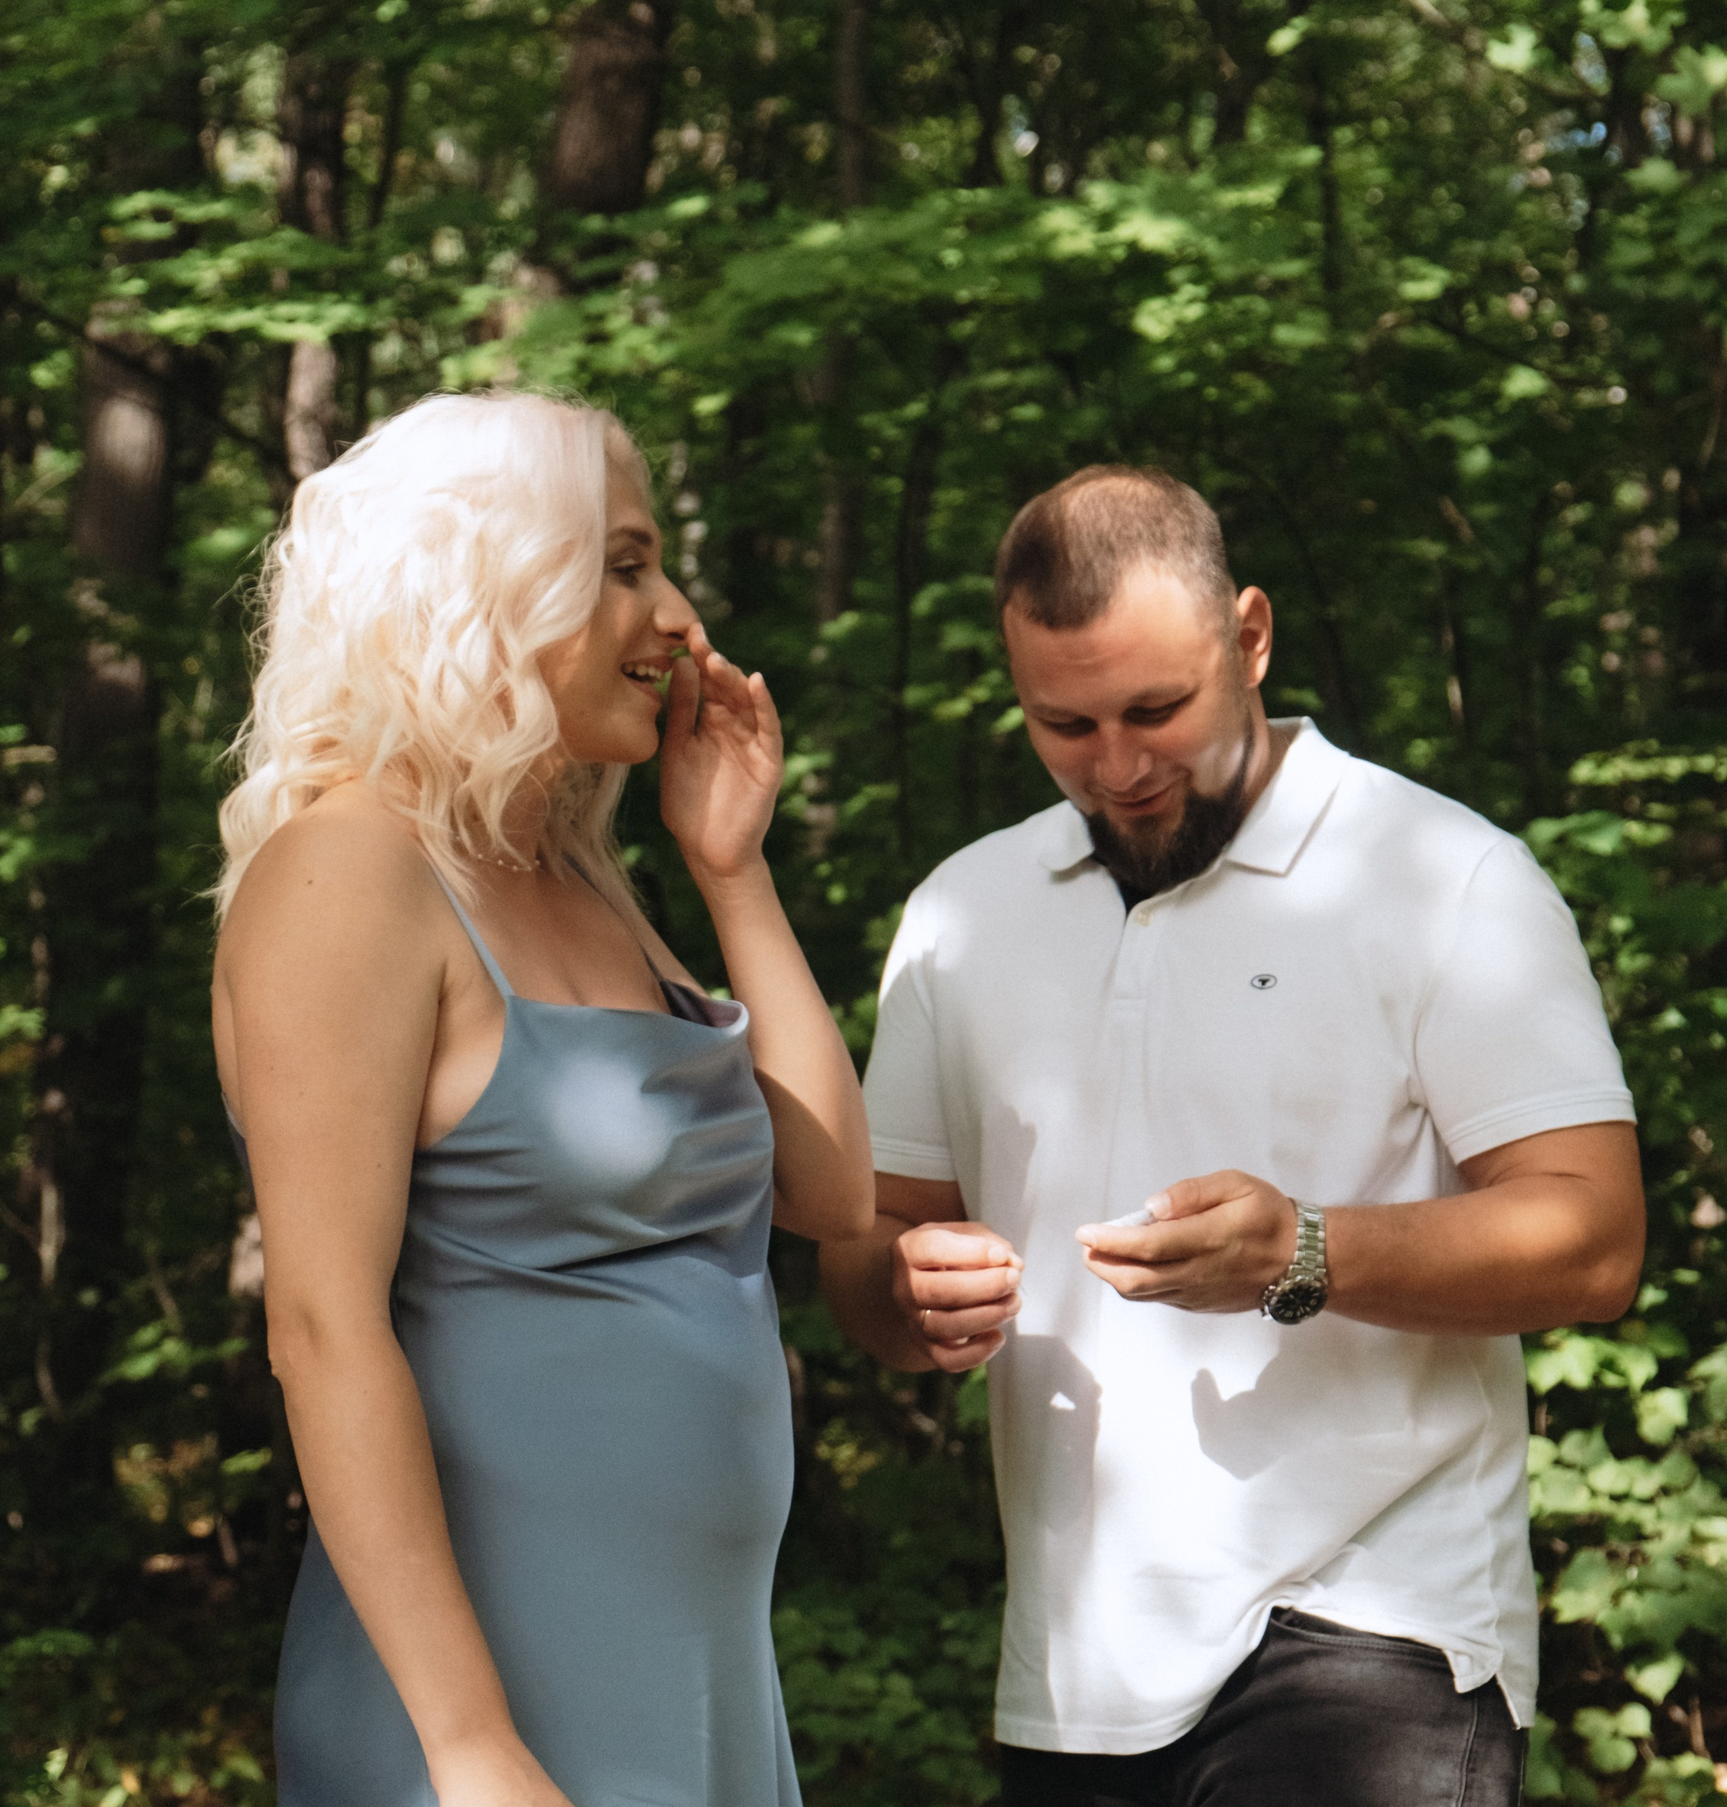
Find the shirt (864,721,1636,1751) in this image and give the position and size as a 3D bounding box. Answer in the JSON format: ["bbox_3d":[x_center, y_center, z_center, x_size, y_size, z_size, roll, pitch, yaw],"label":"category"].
[{"bbox_3d":[0.277,0.238,2.800,0.560,0.730,0.350,0,0,26],"label":"shirt"}]

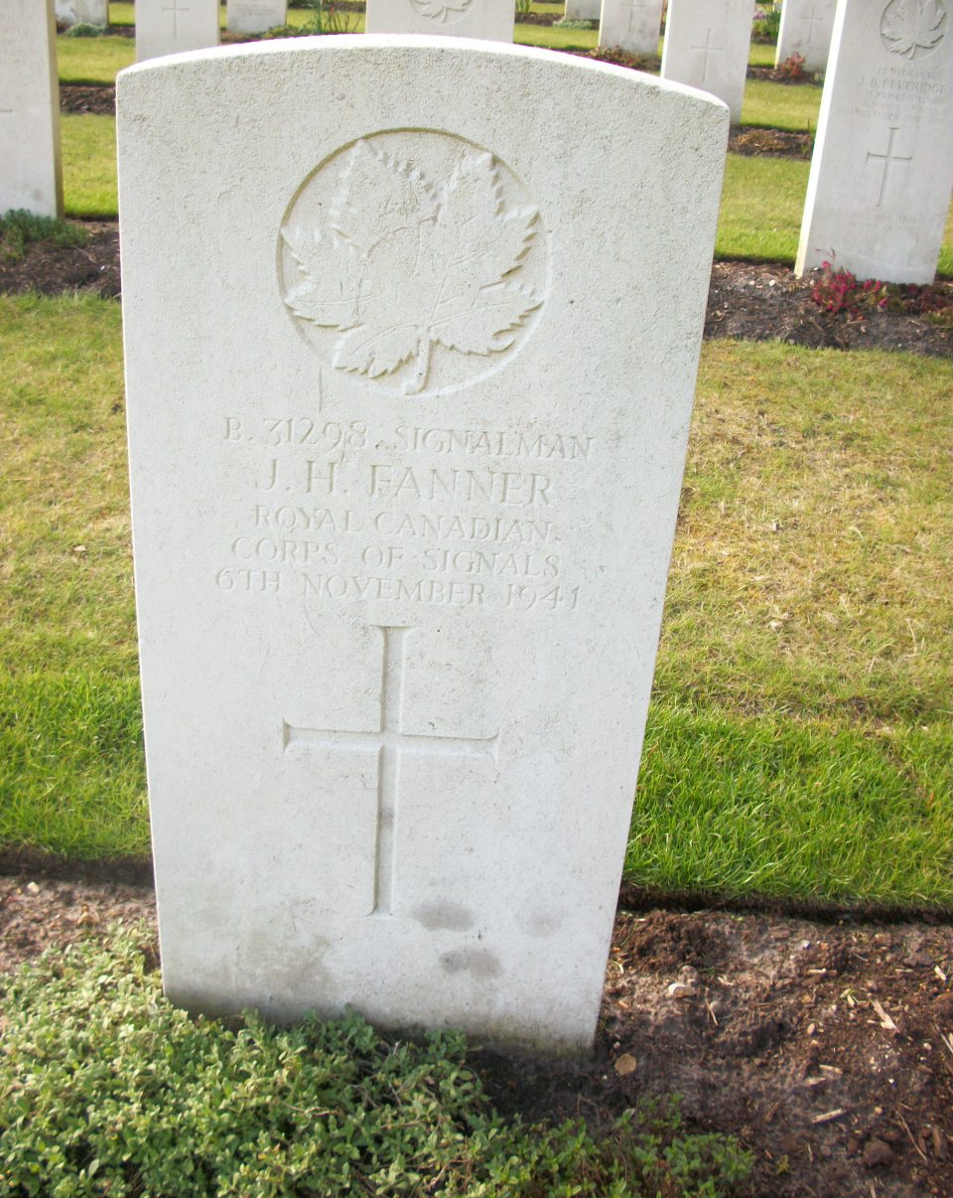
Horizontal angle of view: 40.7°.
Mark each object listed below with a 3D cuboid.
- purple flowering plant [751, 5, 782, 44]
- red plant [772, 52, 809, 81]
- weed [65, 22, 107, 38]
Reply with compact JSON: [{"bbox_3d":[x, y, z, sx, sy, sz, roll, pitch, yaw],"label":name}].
[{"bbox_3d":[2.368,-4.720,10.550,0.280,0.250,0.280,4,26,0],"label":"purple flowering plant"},{"bbox_3d":[2.001,-3.390,8.170,0.200,0.155,0.200,4,26,0],"label":"red plant"},{"bbox_3d":[-2.452,-3.587,8.066,0.250,0.080,0.220,4,27,0],"label":"weed"}]

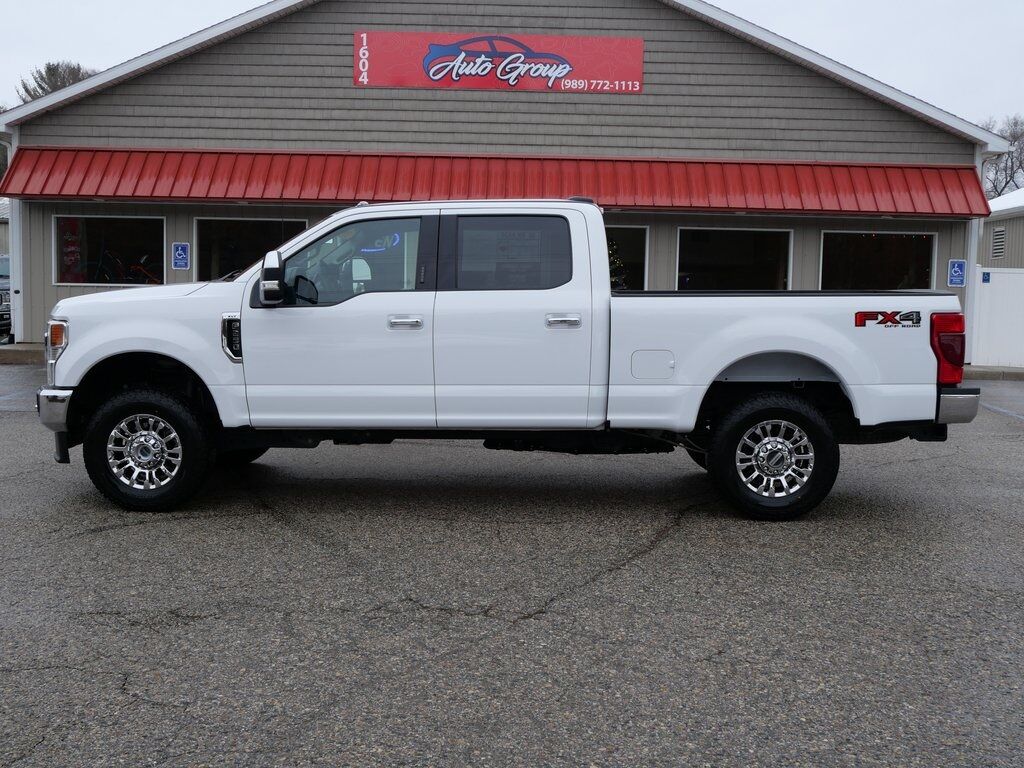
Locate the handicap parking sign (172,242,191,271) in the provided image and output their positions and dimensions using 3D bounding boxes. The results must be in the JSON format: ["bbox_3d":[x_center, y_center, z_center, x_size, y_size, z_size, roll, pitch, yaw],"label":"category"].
[{"bbox_3d":[-5.665,-2.190,19.250,0.305,0.457,0.020,1,5,0],"label":"handicap parking sign"}]

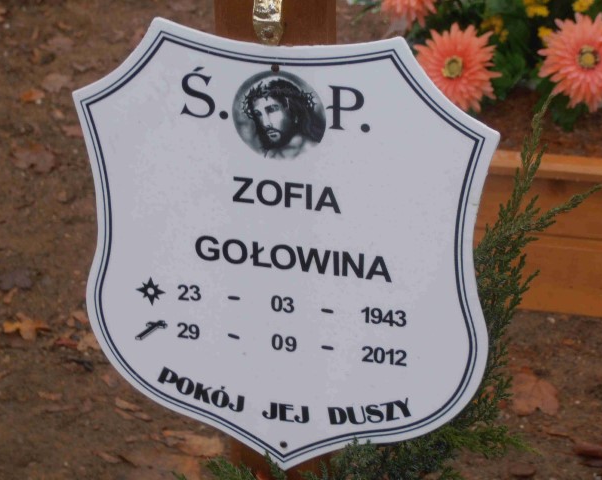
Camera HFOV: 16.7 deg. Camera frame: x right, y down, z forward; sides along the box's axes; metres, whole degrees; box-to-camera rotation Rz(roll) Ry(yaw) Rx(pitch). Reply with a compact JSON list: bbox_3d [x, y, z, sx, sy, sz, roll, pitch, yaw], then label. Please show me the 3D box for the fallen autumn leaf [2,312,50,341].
[{"bbox_3d":[-0.370,0.117,2.770,0.063,0.014,0.063,0,25,0],"label":"fallen autumn leaf"}]

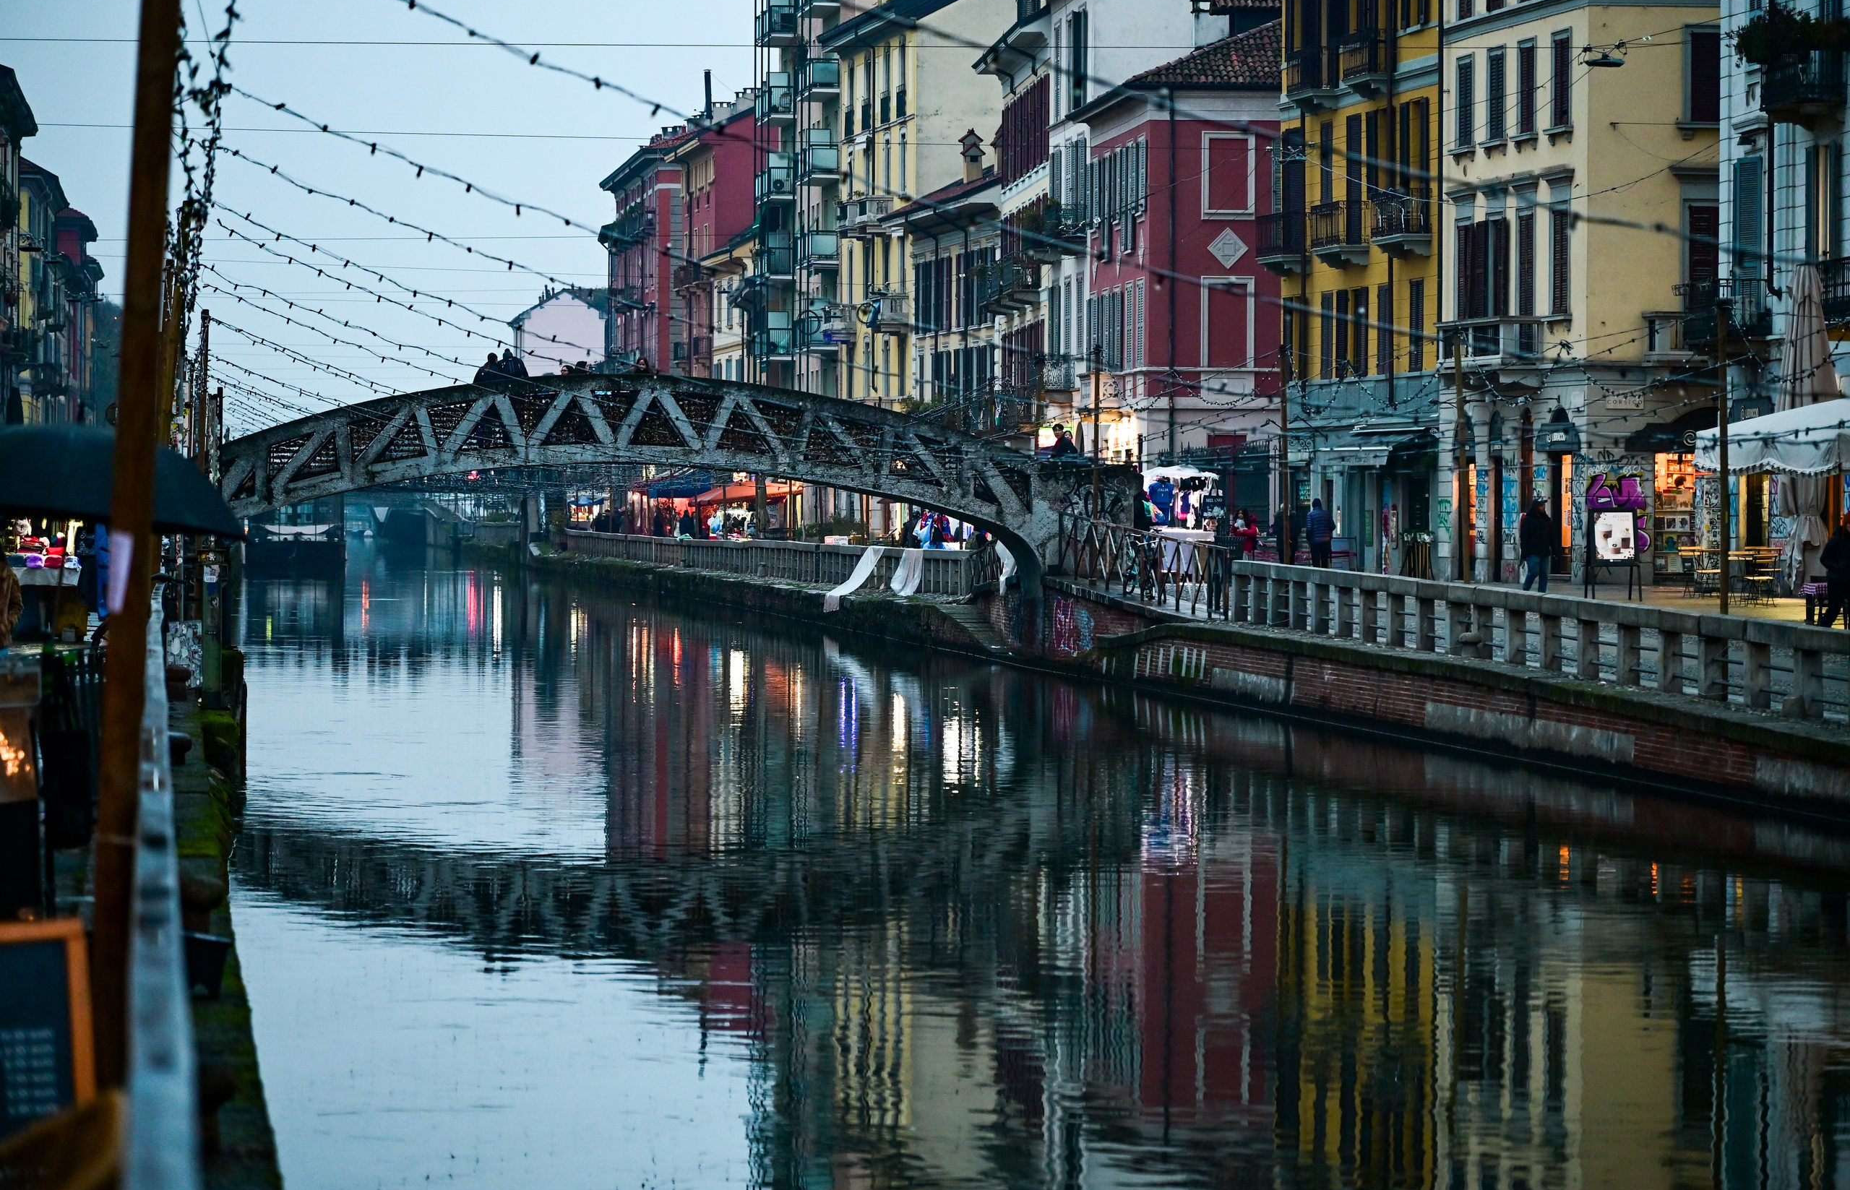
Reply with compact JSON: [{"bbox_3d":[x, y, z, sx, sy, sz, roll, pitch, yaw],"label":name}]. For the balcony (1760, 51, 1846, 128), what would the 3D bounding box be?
[{"bbox_3d":[15.895,-9.232,111.615,0.920,1.220,2.100,0,1,-10],"label":"balcony"}]

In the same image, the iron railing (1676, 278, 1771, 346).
[{"bbox_3d":[15.154,-5.347,116.689,0.920,1.160,2.250,0,1,-10],"label":"iron railing"}]

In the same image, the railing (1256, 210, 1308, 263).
[{"bbox_3d":[8.735,-8.655,149.298,0.760,1.080,2.500,0,1,-10],"label":"railing"}]

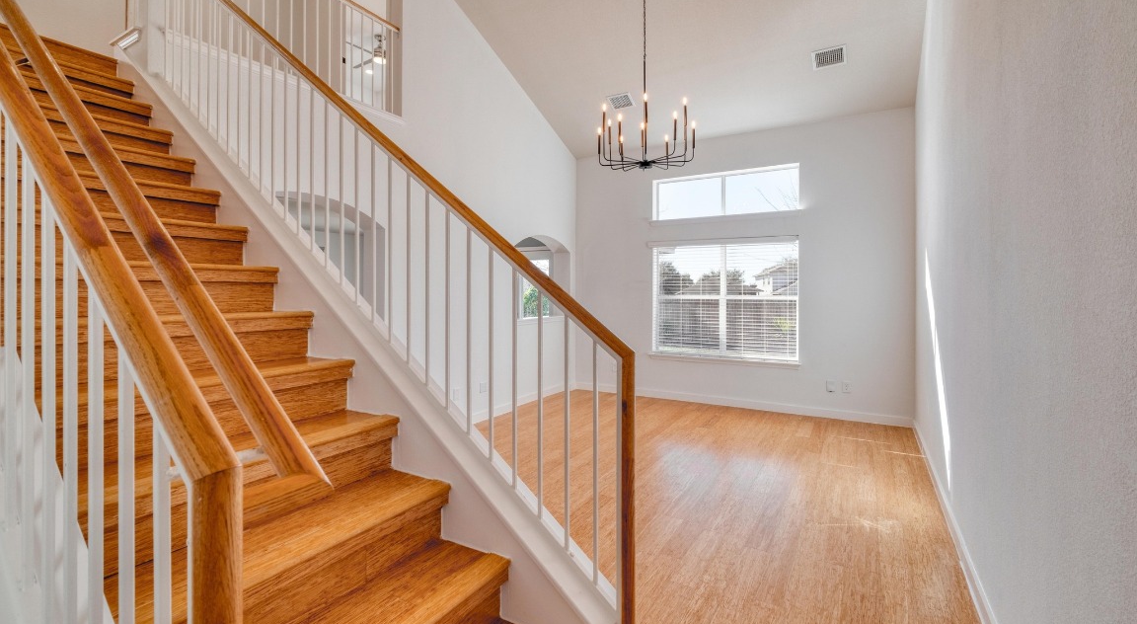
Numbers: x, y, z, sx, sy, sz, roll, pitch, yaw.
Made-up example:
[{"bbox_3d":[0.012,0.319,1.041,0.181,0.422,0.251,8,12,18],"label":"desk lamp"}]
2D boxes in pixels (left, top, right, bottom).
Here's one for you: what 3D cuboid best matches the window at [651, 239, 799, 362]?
[{"bbox_3d":[1.958,-0.177,6.101,1.830,1.540,0.110,1,1,32],"label":"window"}]

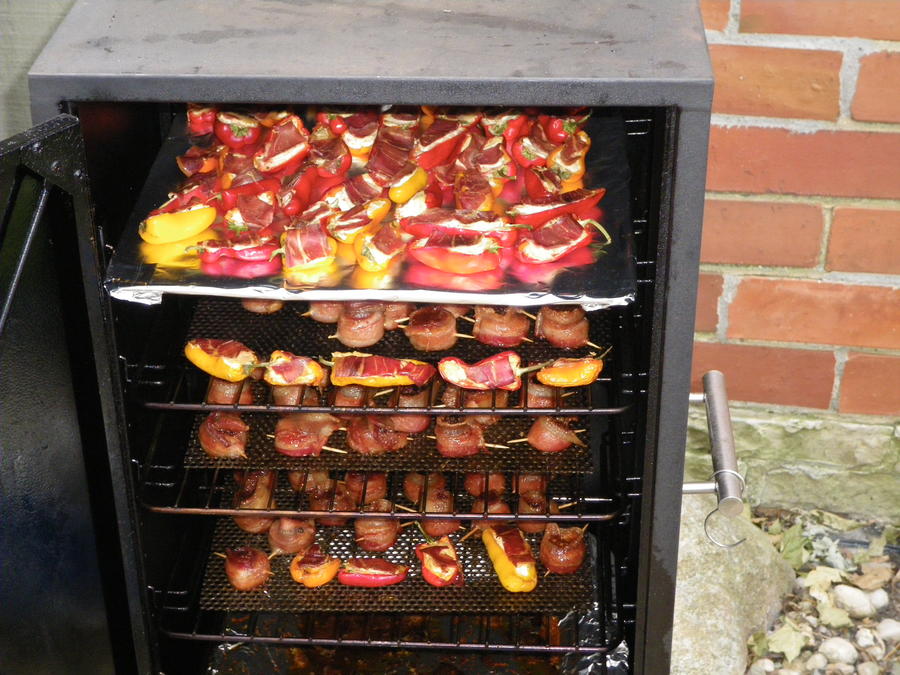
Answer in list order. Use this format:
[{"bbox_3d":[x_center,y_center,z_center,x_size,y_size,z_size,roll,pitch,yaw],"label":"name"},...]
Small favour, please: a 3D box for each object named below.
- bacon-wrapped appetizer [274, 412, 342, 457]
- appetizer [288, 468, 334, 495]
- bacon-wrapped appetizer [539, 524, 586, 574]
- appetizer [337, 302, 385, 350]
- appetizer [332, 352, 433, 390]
[{"bbox_3d":[-0.109,0.072,1.309,0.050,0.034,0.038,1,33,3],"label":"bacon-wrapped appetizer"},{"bbox_3d":[-0.121,0.119,1.503,0.040,0.030,0.033,1,32,3],"label":"appetizer"},{"bbox_3d":[0.093,0.173,1.408,0.036,0.033,0.035,1,32,3],"label":"bacon-wrapped appetizer"},{"bbox_3d":[-0.065,-0.010,1.260,0.034,0.034,0.034,1,33,3],"label":"appetizer"},{"bbox_3d":[-0.048,0.023,1.218,0.077,0.024,0.034,1,33,3],"label":"appetizer"}]

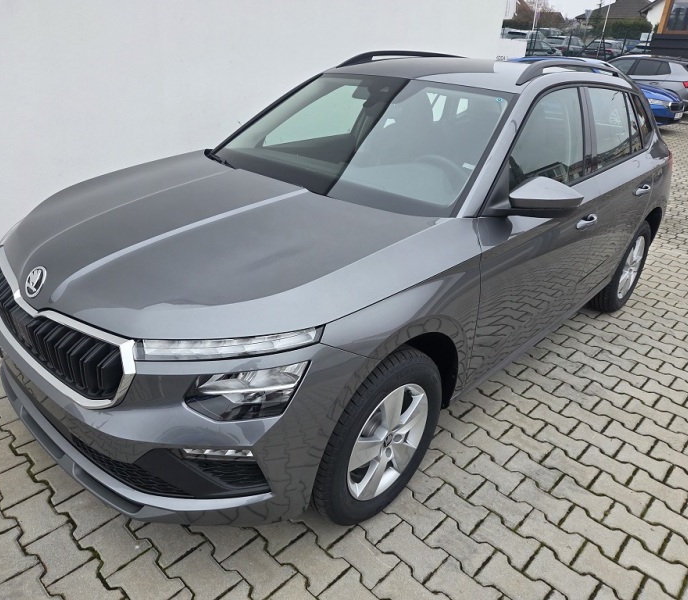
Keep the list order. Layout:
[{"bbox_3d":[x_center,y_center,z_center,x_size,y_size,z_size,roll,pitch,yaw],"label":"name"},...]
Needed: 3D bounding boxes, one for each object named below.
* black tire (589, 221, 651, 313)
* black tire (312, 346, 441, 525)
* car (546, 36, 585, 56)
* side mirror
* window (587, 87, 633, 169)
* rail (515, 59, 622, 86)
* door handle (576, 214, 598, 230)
[{"bbox_3d":[1.906,-0.245,3.695,0.210,0.650,0.650,24,32,37],"label":"black tire"},{"bbox_3d":[0.097,0.458,1.881,0.210,0.650,0.650,24,32,37],"label":"black tire"},{"bbox_3d":[13.322,-14.953,32.000,1.790,1.500,4.250,24,32,37],"label":"car"},{"bbox_3d":[0.745,-0.392,1.994,0.235,0.155,0.190,24,32,37],"label":"side mirror"},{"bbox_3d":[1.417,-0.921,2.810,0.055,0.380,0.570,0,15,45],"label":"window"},{"bbox_3d":[1.256,-1.159,2.747,0.075,0.115,1.500,24,32,37],"label":"rail"},{"bbox_3d":[1.144,-0.377,2.501,0.050,0.050,0.205,24,32,37],"label":"door handle"}]

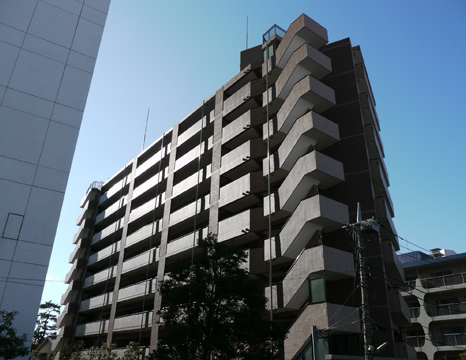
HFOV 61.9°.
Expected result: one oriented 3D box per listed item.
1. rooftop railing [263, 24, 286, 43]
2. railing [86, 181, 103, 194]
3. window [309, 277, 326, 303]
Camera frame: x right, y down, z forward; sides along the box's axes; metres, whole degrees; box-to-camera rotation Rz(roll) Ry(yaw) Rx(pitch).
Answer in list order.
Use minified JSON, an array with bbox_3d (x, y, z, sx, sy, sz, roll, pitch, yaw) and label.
[{"bbox_3d":[3.505,-11.195,30.995,1.568,1.012,1.454,20,-32,-34],"label":"rooftop railing"},{"bbox_3d":[-20.582,1.400,57.562,1.454,1.054,3.477,20,-32,-34],"label":"railing"},{"bbox_3d":[4.302,5.616,19.707,0.114,1.211,1.054,20,-32,-34],"label":"window"}]

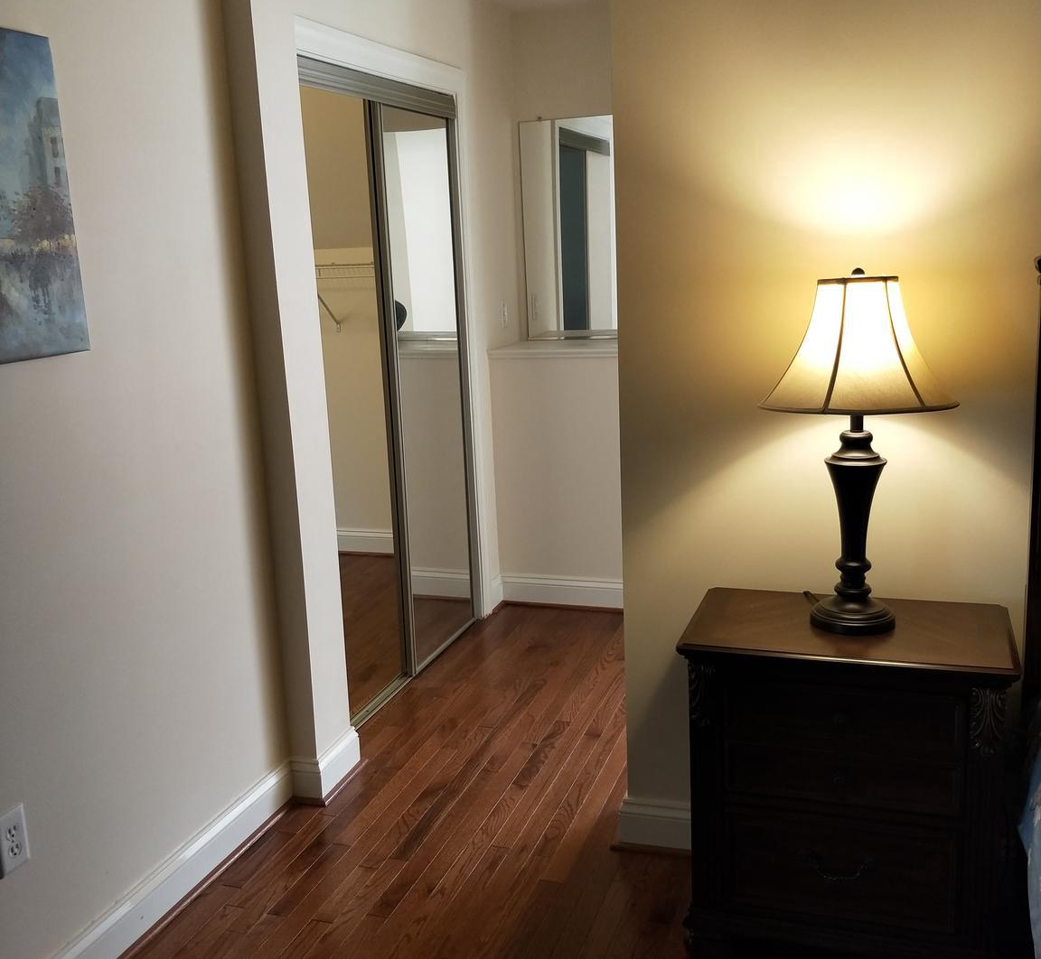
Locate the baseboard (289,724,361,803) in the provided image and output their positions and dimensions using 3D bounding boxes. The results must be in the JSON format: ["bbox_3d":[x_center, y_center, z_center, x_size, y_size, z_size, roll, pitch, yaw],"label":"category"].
[{"bbox_3d":[-0.575,0.835,2.986,0.091,0.130,0.234,2,13,20],"label":"baseboard"}]

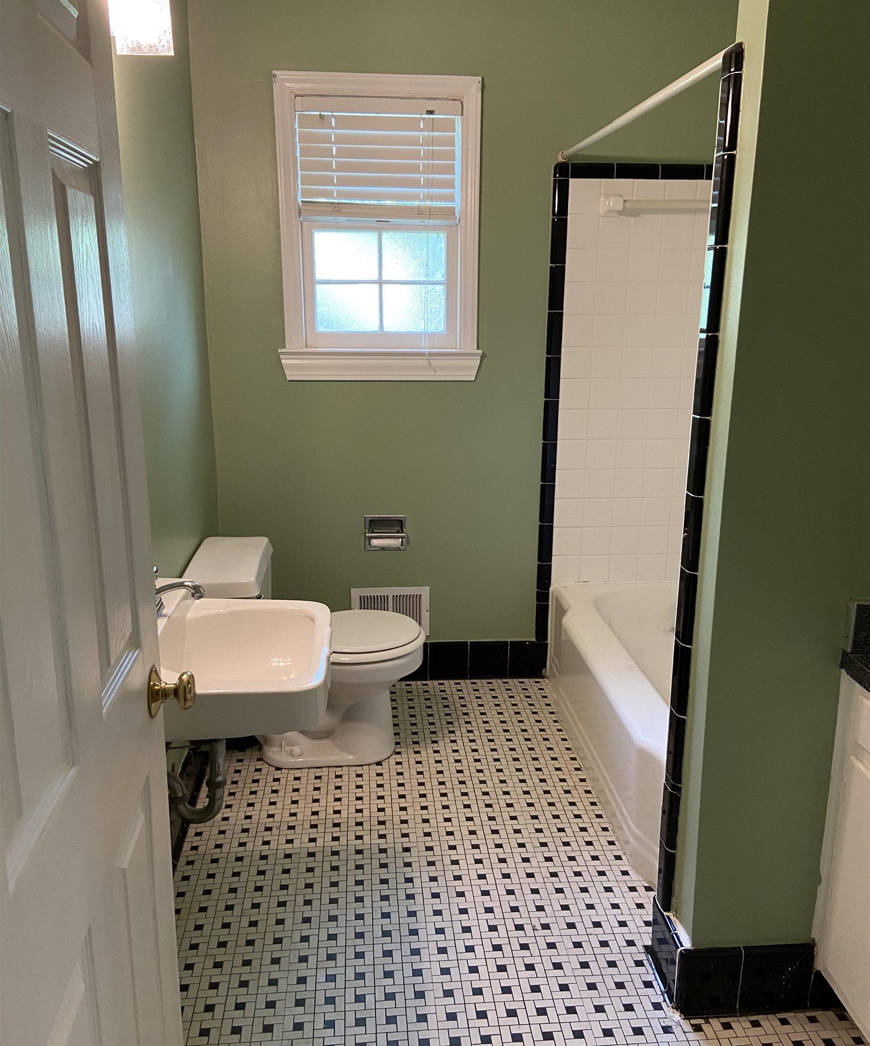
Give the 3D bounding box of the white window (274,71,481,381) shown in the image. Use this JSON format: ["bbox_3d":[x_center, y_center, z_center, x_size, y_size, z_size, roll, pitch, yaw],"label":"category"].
[{"bbox_3d":[-0.184,-0.980,2.949,0.690,0.975,0.100,-1,15,-5],"label":"white window"}]

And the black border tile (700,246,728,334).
[{"bbox_3d":[0.504,-0.421,1.574,0.016,0.152,0.052,-1,15,-5],"label":"black border tile"}]

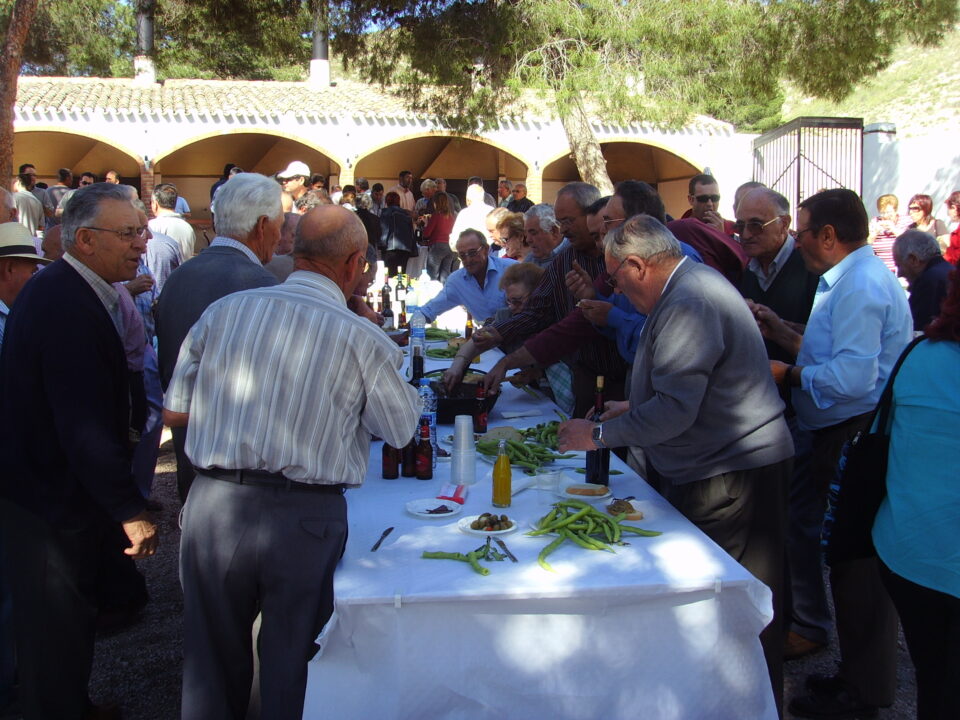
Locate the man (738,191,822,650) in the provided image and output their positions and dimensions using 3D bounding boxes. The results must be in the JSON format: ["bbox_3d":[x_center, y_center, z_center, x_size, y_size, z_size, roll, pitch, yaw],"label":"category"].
[{"bbox_3d":[1.082,0.236,3.869,0.440,1.682,0.520,-6,11,-32],"label":"man"}]

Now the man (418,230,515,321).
[{"bbox_3d":[-0.023,0.060,5.551,0.650,1.440,0.600,7,11,37],"label":"man"}]

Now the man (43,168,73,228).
[{"bbox_3d":[-5.218,-1.517,13.501,0.520,1.720,0.360,4,10,24],"label":"man"}]

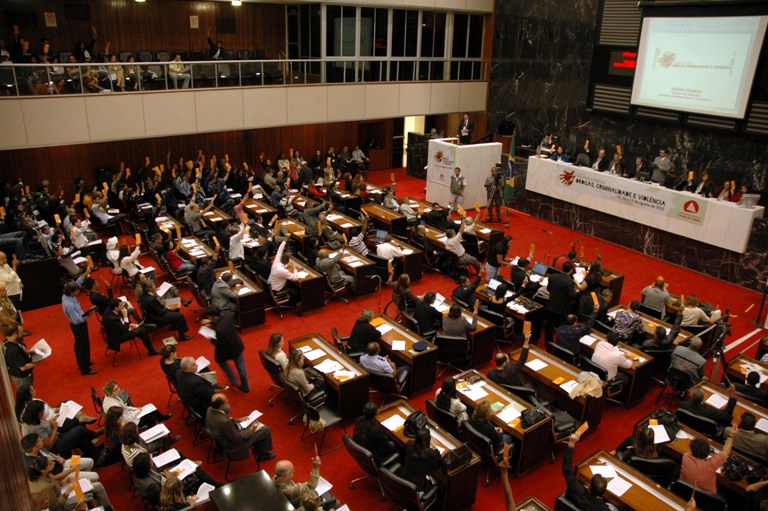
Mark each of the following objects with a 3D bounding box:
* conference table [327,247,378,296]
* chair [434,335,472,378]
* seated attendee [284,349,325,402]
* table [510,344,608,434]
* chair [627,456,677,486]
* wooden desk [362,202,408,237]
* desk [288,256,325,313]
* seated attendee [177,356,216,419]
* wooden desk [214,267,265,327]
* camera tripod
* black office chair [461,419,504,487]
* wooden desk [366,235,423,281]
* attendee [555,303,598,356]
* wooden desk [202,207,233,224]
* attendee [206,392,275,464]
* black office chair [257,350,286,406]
[{"bbox_3d":[-0.865,0.343,13.832,0.570,0.760,1.530,-14,27,-35],"label":"conference table"},{"bbox_3d":[1.221,1.777,10.507,0.610,0.960,0.640,5,22,9],"label":"chair"},{"bbox_3d":[-1.081,1.949,9.032,0.820,1.220,0.480,-13,25,-32],"label":"seated attendee"},{"bbox_3d":[2.802,2.212,9.507,0.570,0.760,1.530,-14,27,-35],"label":"table"},{"bbox_3d":[3.439,2.846,7.658,0.600,0.840,0.640,5,21,9],"label":"chair"},{"bbox_3d":[-0.039,-0.923,17.058,0.570,0.760,1.530,-14,27,-35],"label":"wooden desk"},{"bbox_3d":[-2.038,0.633,13.399,0.563,0.735,1.578,-13,25,-33],"label":"desk"},{"bbox_3d":[-2.633,2.023,8.686,0.850,1.270,0.550,-13,25,-32],"label":"seated attendee"},{"bbox_3d":[-3.094,0.886,12.278,0.570,0.760,1.530,-14,27,-35],"label":"wooden desk"},{"bbox_3d":[3.779,-1.770,19.061,0.900,1.500,0.850,9,22,19],"label":"camera tripod"},{"bbox_3d":[1.415,2.733,8.070,0.640,0.960,0.610,-14,26,-34],"label":"black office chair"},{"bbox_3d":[0.261,0.043,15.162,0.560,0.764,1.596,-15,27,-36],"label":"wooden desk"},{"bbox_3d":[3.416,1.585,10.283,0.900,1.360,0.620,-15,26,-37],"label":"attendee"},{"bbox_3d":[-5.035,-0.859,17.017,0.570,0.725,1.550,-14,25,-34],"label":"wooden desk"},{"bbox_3d":[-1.904,2.351,7.850,0.880,1.270,0.550,-10,23,-26],"label":"attendee"},{"bbox_3d":[-1.670,2.017,9.707,0.640,0.960,0.610,-14,26,-34],"label":"black office chair"}]

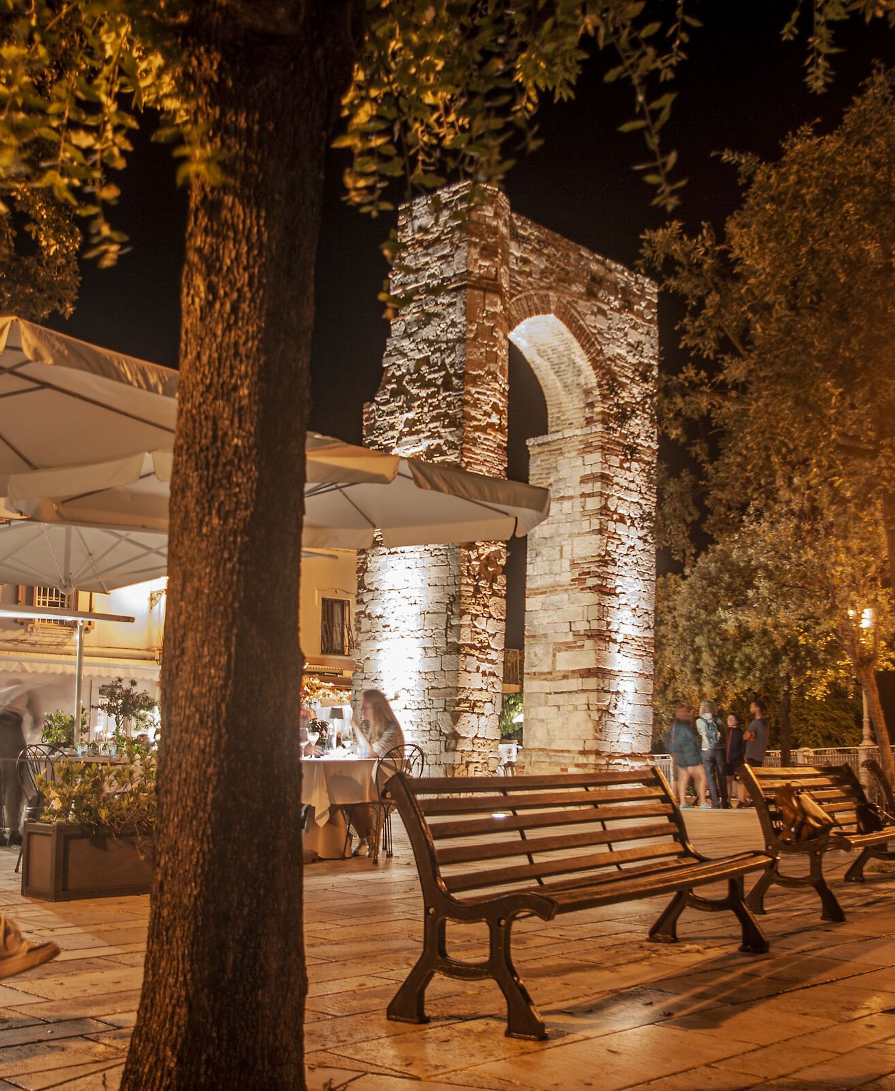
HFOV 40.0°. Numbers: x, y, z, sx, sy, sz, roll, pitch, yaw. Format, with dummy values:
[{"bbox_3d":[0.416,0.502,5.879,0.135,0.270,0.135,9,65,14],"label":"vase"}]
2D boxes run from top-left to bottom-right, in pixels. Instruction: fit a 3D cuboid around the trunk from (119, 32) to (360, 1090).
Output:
[{"bbox_3d":[-0.521,-0.115,3.308,0.560,3.050,0.500,-1,-10,0],"label":"trunk"}]

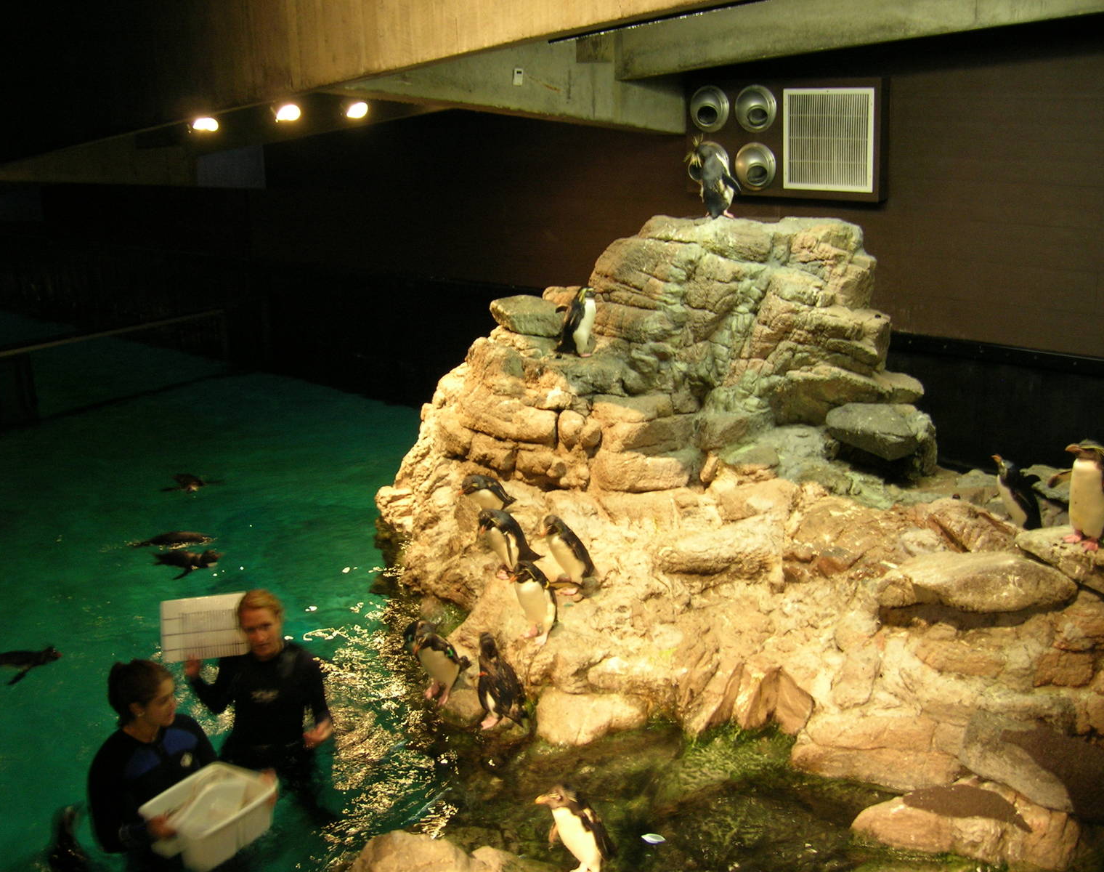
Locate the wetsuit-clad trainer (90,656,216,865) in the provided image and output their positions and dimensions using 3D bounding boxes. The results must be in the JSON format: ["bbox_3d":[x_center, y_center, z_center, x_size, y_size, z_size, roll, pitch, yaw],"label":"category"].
[{"bbox_3d":[-1.372,1.608,4.270,0.460,1.620,0.480,14,23,42],"label":"wetsuit-clad trainer"}]

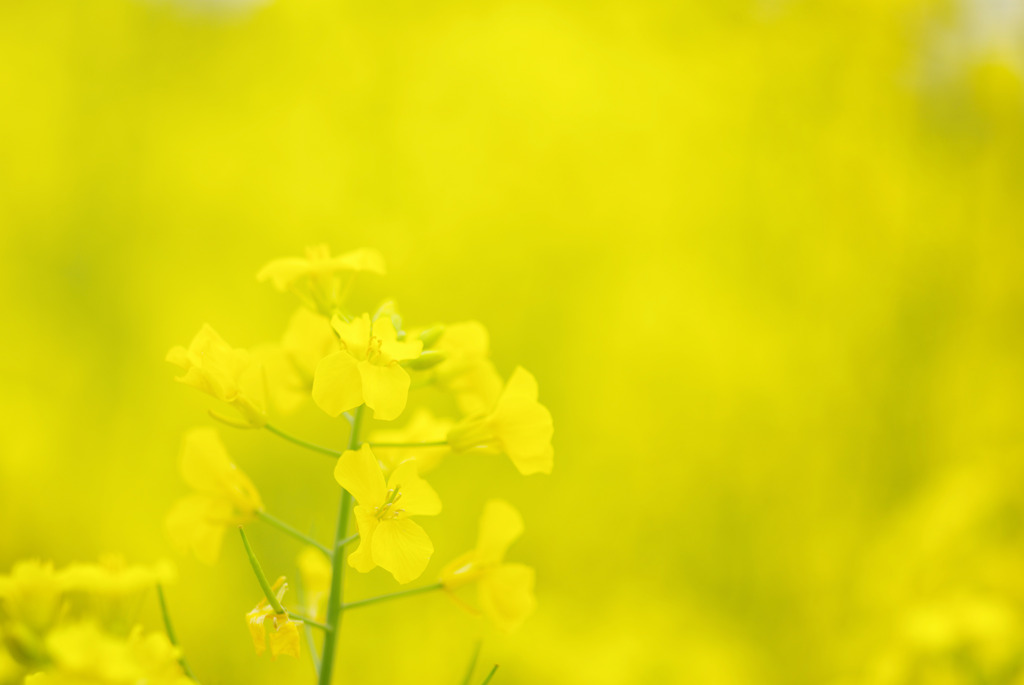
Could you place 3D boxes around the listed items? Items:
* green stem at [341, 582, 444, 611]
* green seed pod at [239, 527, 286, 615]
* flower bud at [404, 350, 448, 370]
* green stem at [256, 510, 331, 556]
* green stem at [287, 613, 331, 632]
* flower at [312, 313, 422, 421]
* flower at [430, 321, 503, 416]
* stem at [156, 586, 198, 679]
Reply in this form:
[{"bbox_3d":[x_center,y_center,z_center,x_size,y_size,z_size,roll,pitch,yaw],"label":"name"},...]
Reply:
[{"bbox_3d":[-0.022,0.047,0.783,0.019,0.001,0.001,-13,0,9],"label":"green stem"},{"bbox_3d":[-0.045,0.041,0.775,0.002,0.017,0.002,-27,7,0],"label":"green seed pod"},{"bbox_3d":[-0.016,0.003,0.790,0.008,0.003,0.003,-12,0,-21],"label":"flower bud"},{"bbox_3d":[-0.040,0.035,0.790,0.018,0.001,0.001,28,0,30],"label":"green stem"},{"bbox_3d":[-0.037,0.051,0.780,0.001,0.001,0.012,25,0,42],"label":"green stem"},{"bbox_3d":[-0.026,0.004,0.777,0.020,0.017,0.011,0,-30,-4],"label":"flower"},{"bbox_3d":[-0.009,0.005,0.797,0.011,0.018,0.017,-8,7,-25],"label":"flower"},{"bbox_3d":[-0.063,0.055,0.800,0.001,0.019,0.001,-22,0,0],"label":"stem"}]

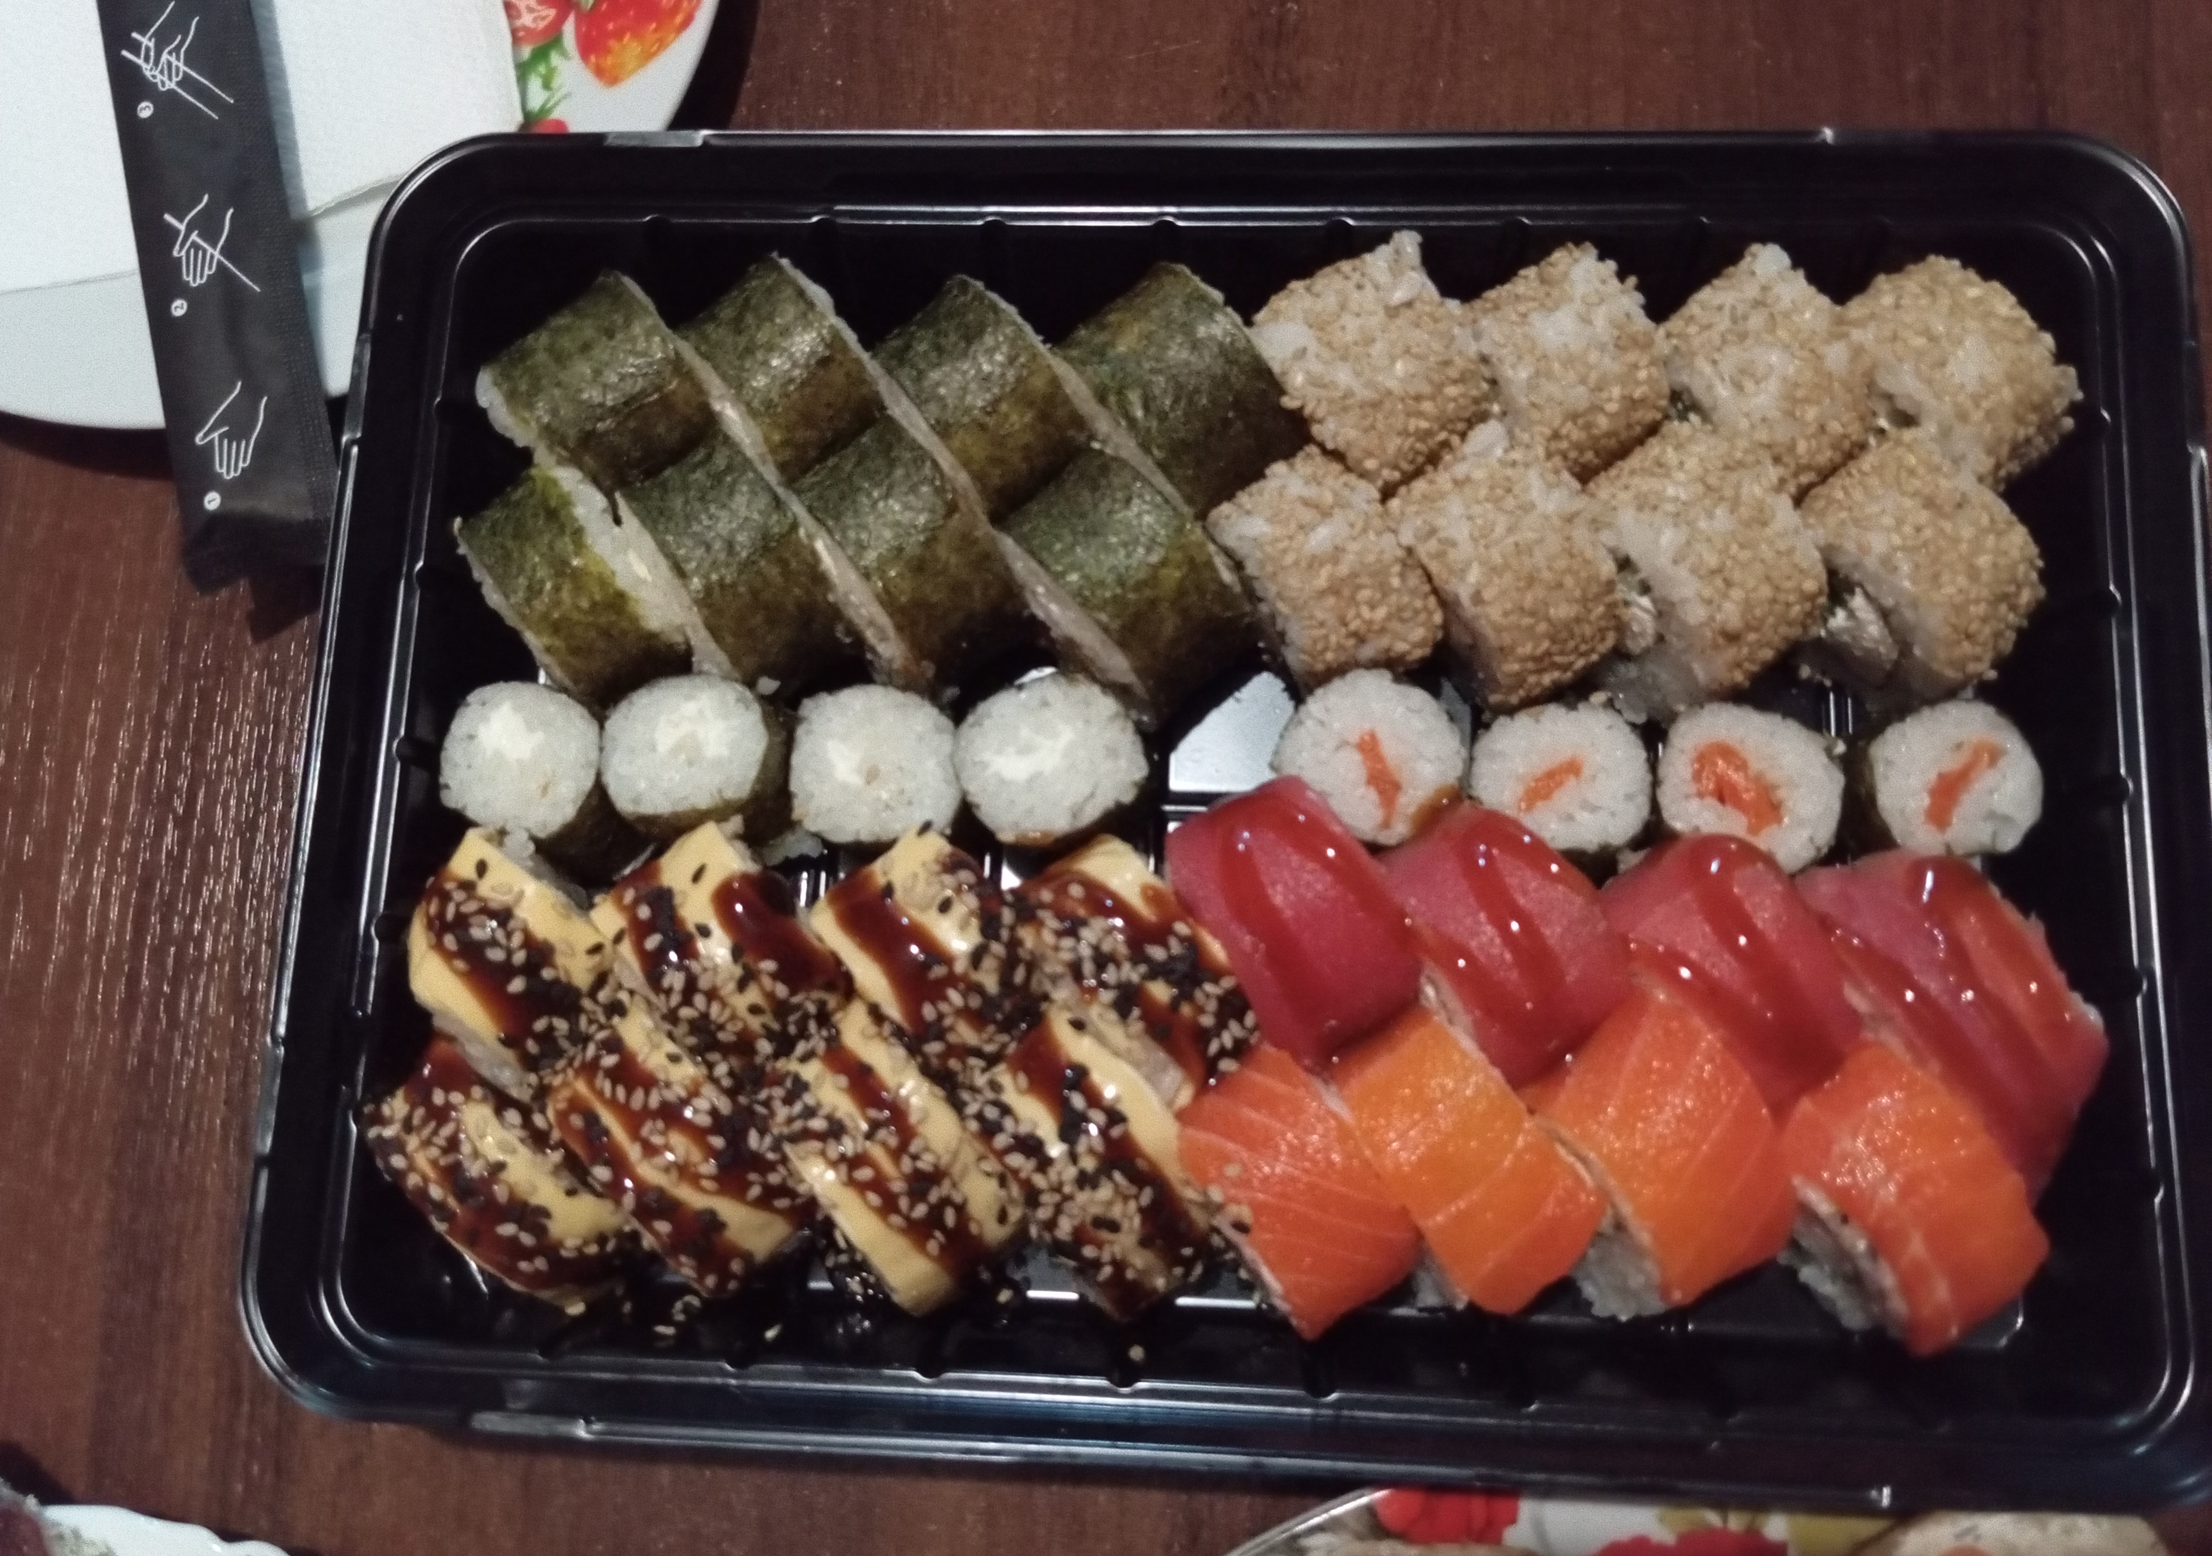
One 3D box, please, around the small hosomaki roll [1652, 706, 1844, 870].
[{"bbox_3d":[0.113,0.004,0.326,0.030,0.027,0.030,-1,79,4],"label":"small hosomaki roll"}]

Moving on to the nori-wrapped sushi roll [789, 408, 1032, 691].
[{"bbox_3d":[-0.037,-0.043,0.340,0.026,0.041,0.043,-34,78,-3],"label":"nori-wrapped sushi roll"}]

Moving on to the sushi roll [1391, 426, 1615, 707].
[{"bbox_3d":[0.067,-0.035,0.302,0.026,0.032,0.034,-31,78,-2],"label":"sushi roll"}]

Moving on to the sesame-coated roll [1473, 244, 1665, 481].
[{"bbox_3d":[0.087,-0.078,0.339,0.026,0.038,0.037,-32,78,-2],"label":"sesame-coated roll"}]

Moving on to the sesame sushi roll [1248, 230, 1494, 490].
[{"bbox_3d":[0.050,-0.079,0.342,0.029,0.038,0.038,-34,78,-3],"label":"sesame sushi roll"}]

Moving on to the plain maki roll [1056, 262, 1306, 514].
[{"bbox_3d":[0.015,-0.069,0.313,0.028,0.037,0.039,-40,80,-4],"label":"plain maki roll"}]

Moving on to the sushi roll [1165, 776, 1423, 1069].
[{"bbox_3d":[0.033,0.022,0.293,0.027,0.040,0.043,-30,79,-2],"label":"sushi roll"}]

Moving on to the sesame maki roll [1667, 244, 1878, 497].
[{"bbox_3d":[0.112,-0.068,0.305,0.025,0.032,0.033,-33,78,-2],"label":"sesame maki roll"}]

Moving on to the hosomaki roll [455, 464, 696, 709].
[{"bbox_3d":[-0.092,-0.034,0.313,0.025,0.037,0.043,-37,80,-4],"label":"hosomaki roll"}]

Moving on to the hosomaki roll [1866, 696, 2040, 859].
[{"bbox_3d":[0.134,0.003,0.293,0.026,0.026,0.027,2,79,5],"label":"hosomaki roll"}]

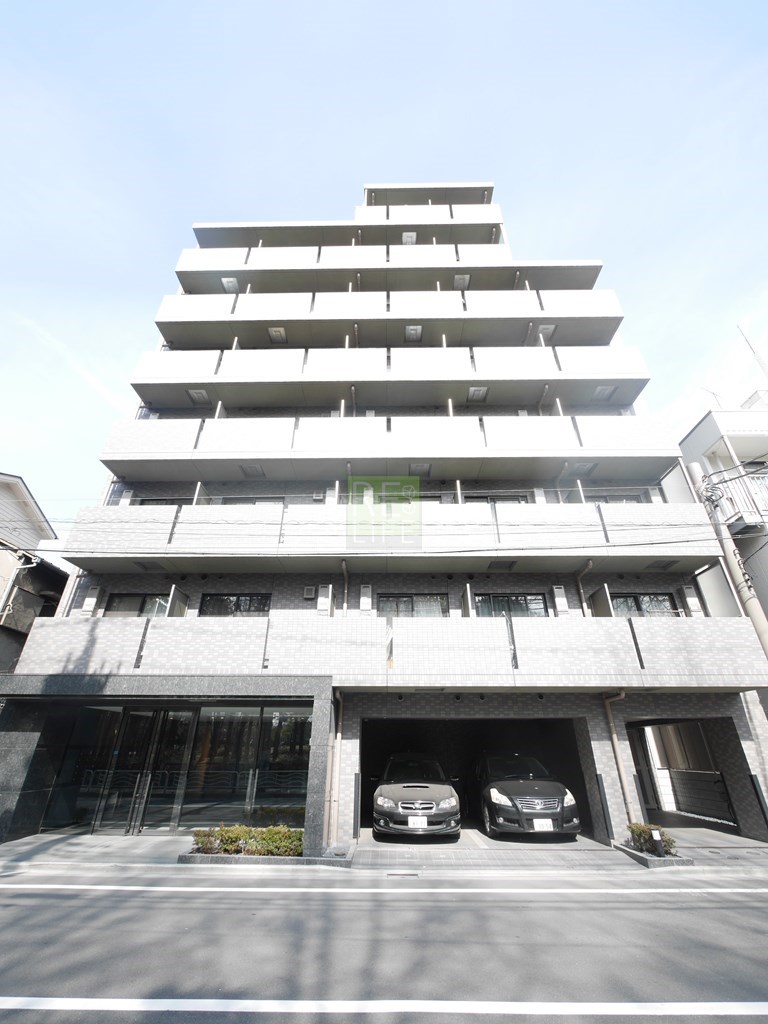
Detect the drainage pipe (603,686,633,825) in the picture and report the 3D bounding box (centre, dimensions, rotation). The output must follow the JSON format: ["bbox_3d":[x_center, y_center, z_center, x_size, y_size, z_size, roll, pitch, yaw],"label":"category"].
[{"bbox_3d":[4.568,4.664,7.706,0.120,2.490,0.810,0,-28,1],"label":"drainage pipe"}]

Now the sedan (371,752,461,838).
[{"bbox_3d":[0.713,6.402,9.630,1.760,1.440,4.650,-1,-28,2],"label":"sedan"}]

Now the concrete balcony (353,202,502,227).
[{"bbox_3d":[1.686,-11.009,16.060,5.530,1.350,1.000,0,-28,1],"label":"concrete balcony"}]

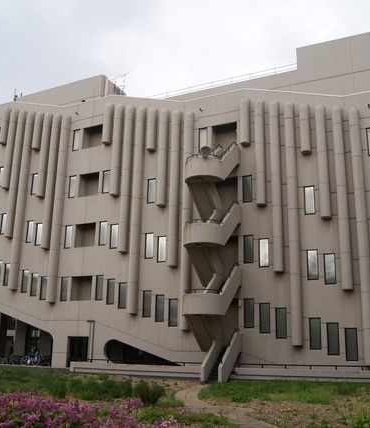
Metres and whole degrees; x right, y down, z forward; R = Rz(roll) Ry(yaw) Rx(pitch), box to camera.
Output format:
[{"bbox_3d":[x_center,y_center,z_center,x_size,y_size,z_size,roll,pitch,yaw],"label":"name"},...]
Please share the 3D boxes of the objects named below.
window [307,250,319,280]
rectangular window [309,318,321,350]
[{"bbox_3d":[6.990,2.780,26.195,0.570,1.630,0.150,-5,-15,25],"label":"window"},{"bbox_3d":[7.401,6.780,27.150,0.610,1.719,0.150,-5,-14,26],"label":"rectangular window"}]

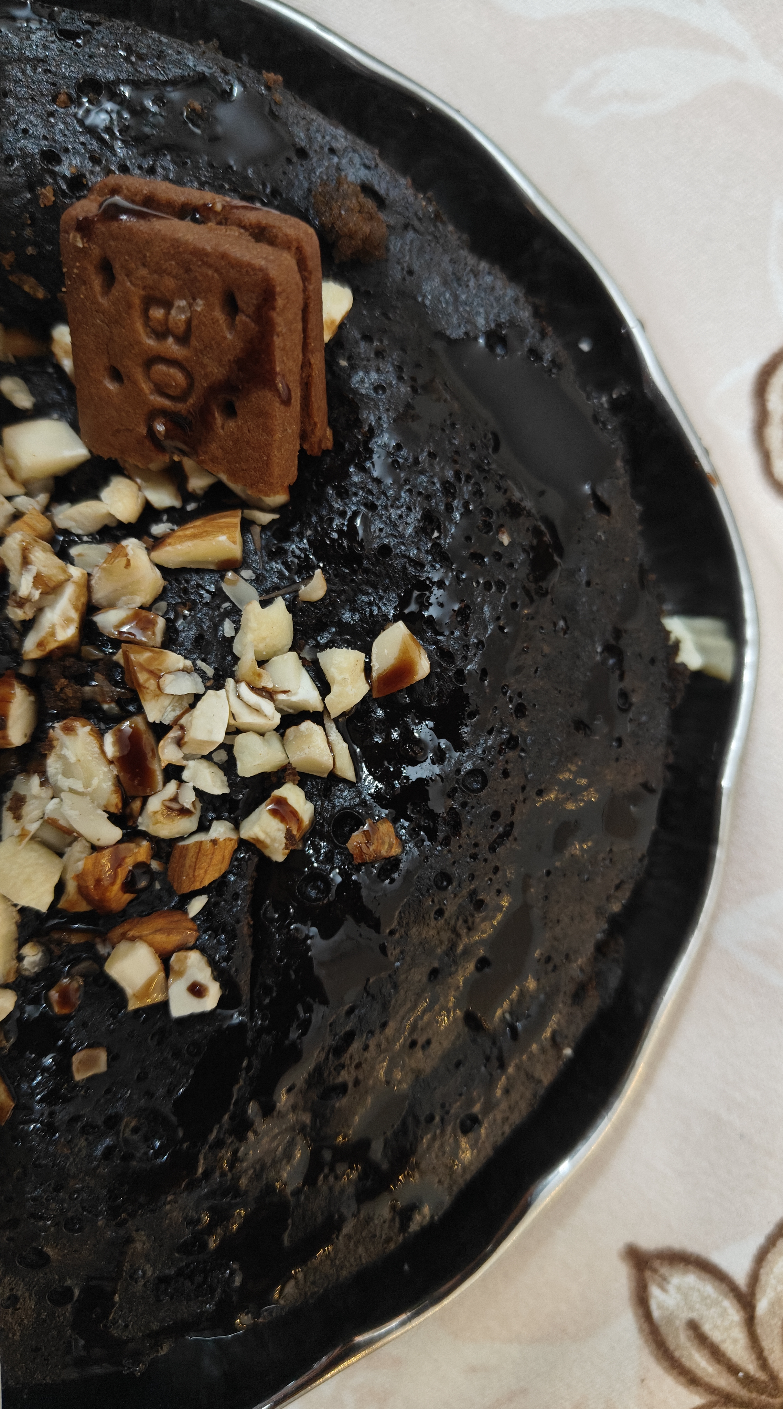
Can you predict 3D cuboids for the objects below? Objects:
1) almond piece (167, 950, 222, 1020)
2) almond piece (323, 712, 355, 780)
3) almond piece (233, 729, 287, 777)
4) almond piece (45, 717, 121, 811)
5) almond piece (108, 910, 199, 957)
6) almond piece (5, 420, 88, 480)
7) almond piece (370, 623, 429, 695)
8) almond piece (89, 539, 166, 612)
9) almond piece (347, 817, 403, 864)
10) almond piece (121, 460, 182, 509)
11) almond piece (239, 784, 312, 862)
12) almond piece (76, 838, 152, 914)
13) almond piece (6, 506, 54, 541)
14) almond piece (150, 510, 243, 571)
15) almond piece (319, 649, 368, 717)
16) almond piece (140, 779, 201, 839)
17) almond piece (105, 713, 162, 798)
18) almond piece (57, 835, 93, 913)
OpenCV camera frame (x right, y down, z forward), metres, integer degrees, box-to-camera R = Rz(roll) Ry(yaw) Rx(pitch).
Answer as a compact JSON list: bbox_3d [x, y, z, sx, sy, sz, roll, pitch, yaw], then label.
[{"bbox_3d":[-0.028,0.040,0.139,0.006,0.006,0.008,-8,85,-2],"label":"almond piece"},{"bbox_3d":[-0.008,0.007,0.147,0.003,0.005,0.011,-24,85,-2],"label":"almond piece"},{"bbox_3d":[-0.019,0.007,0.143,0.008,0.006,0.006,-5,84,-2],"label":"almond piece"},{"bbox_3d":[-0.043,0.009,0.135,0.008,0.008,0.014,-23,86,-3],"label":"almond piece"},{"bbox_3d":[-0.034,0.033,0.139,0.012,0.006,0.006,-2,84,-2],"label":"almond piece"},{"bbox_3d":[-0.051,-0.037,0.144,0.011,0.007,0.007,-5,84,-2],"label":"almond piece"},{"bbox_3d":[0.000,-0.006,0.138,0.009,0.007,0.008,-29,87,-4],"label":"almond piece"},{"bbox_3d":[-0.040,-0.020,0.149,0.010,0.007,0.010,0,84,0],"label":"almond piece"},{"bbox_3d":[-0.002,0.020,0.142,0.007,0.005,0.005,-12,85,-3],"label":"almond piece"},{"bbox_3d":[-0.037,-0.035,0.150,0.011,0.006,0.007,45,86,4],"label":"almond piece"},{"bbox_3d":[-0.015,0.017,0.136,0.007,0.009,0.009,43,85,2],"label":"almond piece"},{"bbox_3d":[-0.037,0.024,0.134,0.011,0.009,0.008,-26,87,-4],"label":"almond piece"},{"bbox_3d":[-0.051,-0.024,0.138,0.005,0.006,0.006,45,86,2],"label":"almond piece"},{"bbox_3d":[-0.030,-0.025,0.150,0.013,0.007,0.007,-8,84,-1],"label":"almond piece"},{"bbox_3d":[-0.007,-0.003,0.144,0.006,0.005,0.010,-10,85,-3],"label":"almond piece"},{"bbox_3d":[-0.030,0.015,0.135,0.008,0.007,0.008,11,85,-1],"label":"almond piece"},{"bbox_3d":[-0.038,0.008,0.146,0.007,0.007,0.011,-20,85,-2],"label":"almond piece"},{"bbox_3d":[-0.046,0.025,0.145,0.007,0.006,0.011,15,84,1],"label":"almond piece"}]

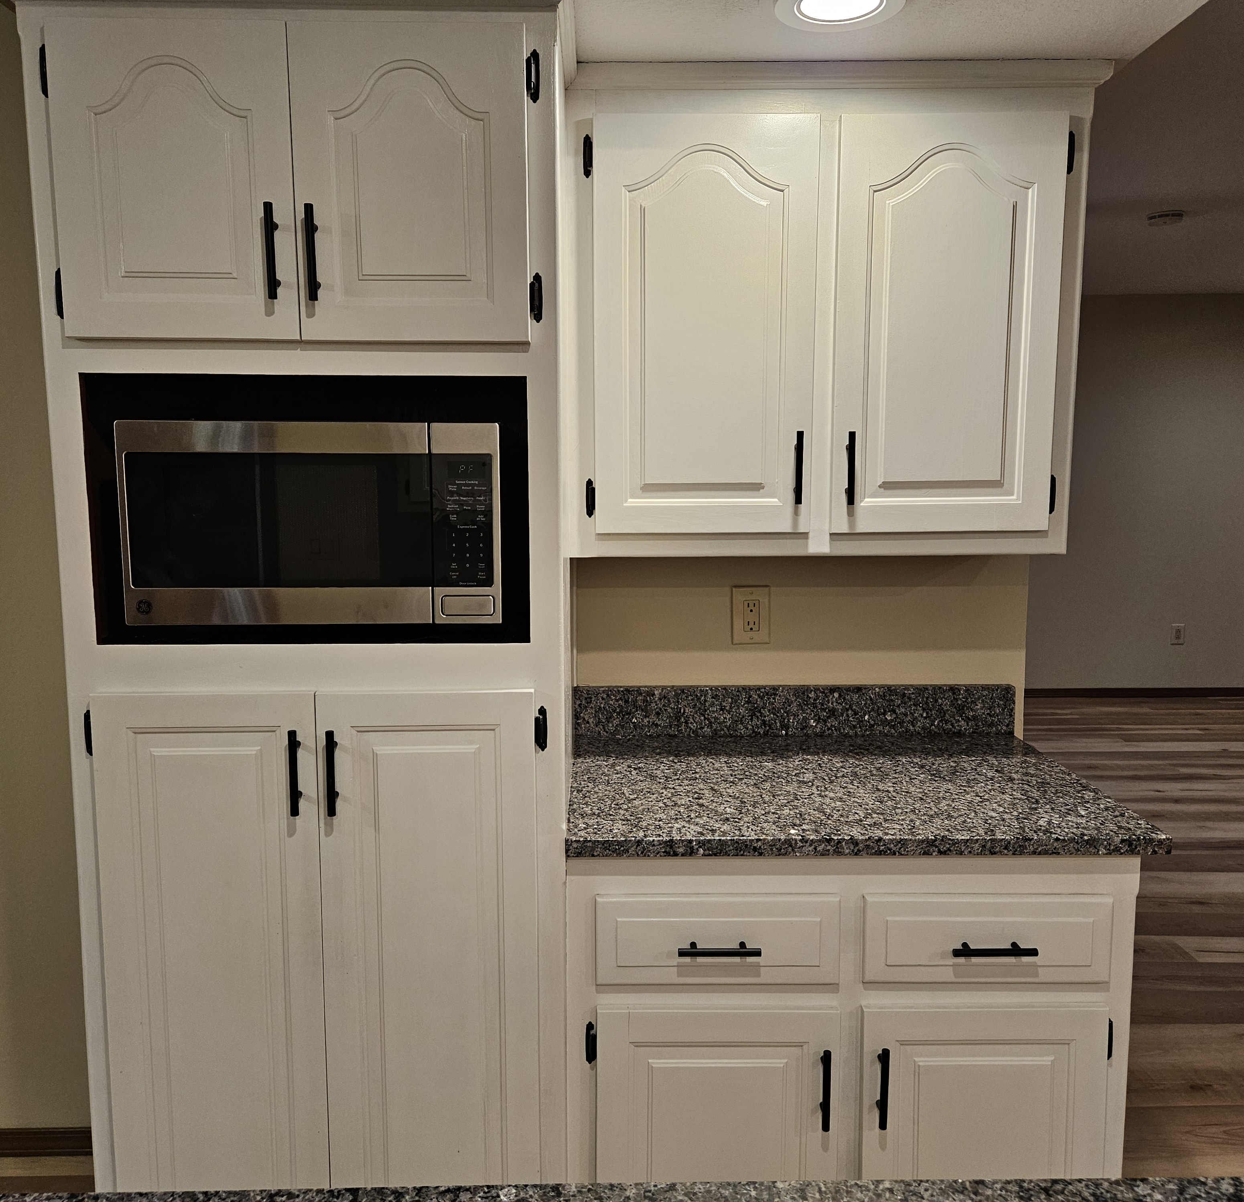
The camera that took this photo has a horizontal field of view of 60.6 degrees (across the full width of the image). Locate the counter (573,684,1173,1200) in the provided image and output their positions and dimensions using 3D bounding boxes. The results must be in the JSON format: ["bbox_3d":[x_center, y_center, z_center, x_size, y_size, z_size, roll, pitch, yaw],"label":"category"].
[{"bbox_3d":[0.376,0.718,1.994,0.931,1.013,0.635,0,7,0],"label":"counter"}]

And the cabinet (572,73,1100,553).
[{"bbox_3d":[0.355,-0.501,1.996,0.902,0.807,0.330,0,7,0],"label":"cabinet"}]

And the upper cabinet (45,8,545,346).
[{"bbox_3d":[-0.478,-0.638,1.824,0.705,0.450,0.605,0,7,0],"label":"upper cabinet"}]

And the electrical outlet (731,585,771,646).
[{"bbox_3d":[0.270,0.030,2.223,0.080,0.123,0.010,0,7,0],"label":"electrical outlet"}]

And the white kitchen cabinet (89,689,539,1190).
[{"bbox_3d":[-0.476,0.643,1.983,0.705,1.097,0.605,0,7,0],"label":"white kitchen cabinet"}]

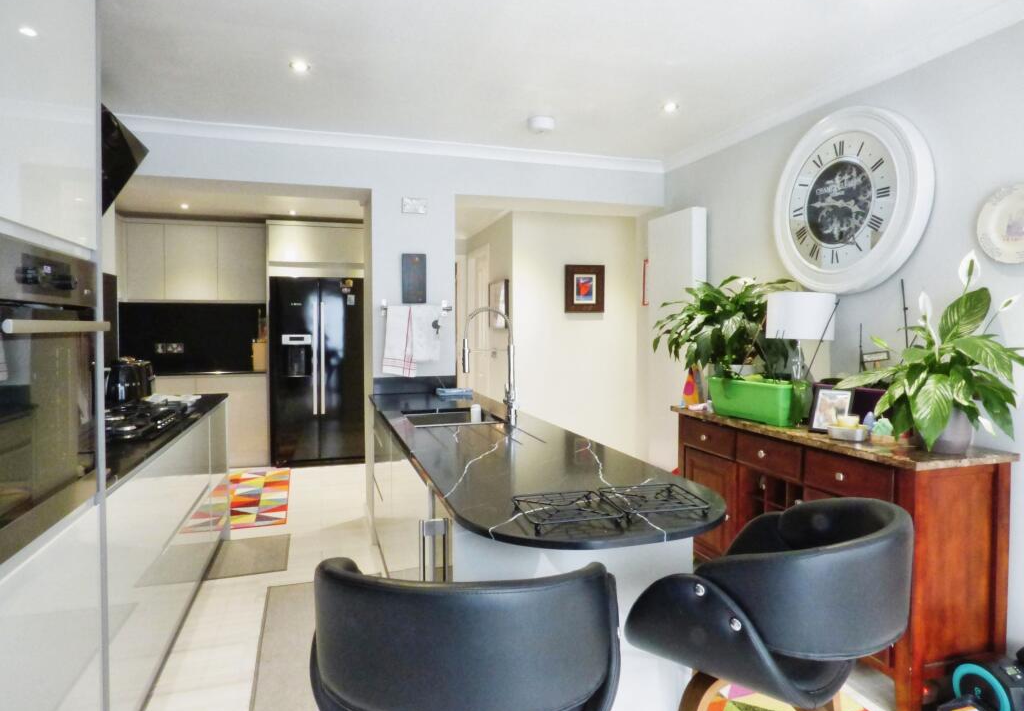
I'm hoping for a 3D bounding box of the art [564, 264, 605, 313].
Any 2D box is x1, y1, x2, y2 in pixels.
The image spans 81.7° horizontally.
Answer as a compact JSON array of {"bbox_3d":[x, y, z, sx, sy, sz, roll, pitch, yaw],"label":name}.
[{"bbox_3d":[0.540,-0.493,4.388,0.315,0.345,0.025,-1,3,-18],"label":"art"}]

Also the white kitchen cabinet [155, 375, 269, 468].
[{"bbox_3d":[-2.892,0.610,5.689,1.065,0.905,0.580,-1,3,-18],"label":"white kitchen cabinet"}]

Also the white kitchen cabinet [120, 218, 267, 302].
[{"bbox_3d":[-3.012,-0.885,5.700,1.220,0.753,0.340,-1,3,-18],"label":"white kitchen cabinet"}]

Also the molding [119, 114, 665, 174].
[{"bbox_3d":[-0.524,-1.255,3.539,3.358,0.075,0.075,-1,3,-18],"label":"molding"}]

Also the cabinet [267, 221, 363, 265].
[{"bbox_3d":[-1.950,-1.088,5.933,0.890,0.398,0.570,-1,3,-18],"label":"cabinet"}]

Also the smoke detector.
[{"bbox_3d":[0.158,-1.238,3.171,0.138,0.050,0.138,0,3,0],"label":"smoke detector"}]

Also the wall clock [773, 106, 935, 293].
[{"bbox_3d":[1.504,-0.691,2.690,0.065,0.805,0.805,-1,3,-18],"label":"wall clock"}]

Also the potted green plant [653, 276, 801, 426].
[{"bbox_3d":[1.107,-0.043,2.923,0.500,0.698,0.710,-1,3,-18],"label":"potted green plant"}]

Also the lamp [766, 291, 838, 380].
[{"bbox_3d":[1.344,0.006,2.754,0.320,0.590,0.320,-1,3,-18],"label":"lamp"}]

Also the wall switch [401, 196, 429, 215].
[{"bbox_3d":[-0.592,-0.907,3.584,0.147,0.090,0.012,-1,3,-18],"label":"wall switch"}]

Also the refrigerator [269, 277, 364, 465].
[{"bbox_3d":[-1.924,0.149,5.927,0.900,1.795,0.700,-1,3,-18],"label":"refrigerator"}]

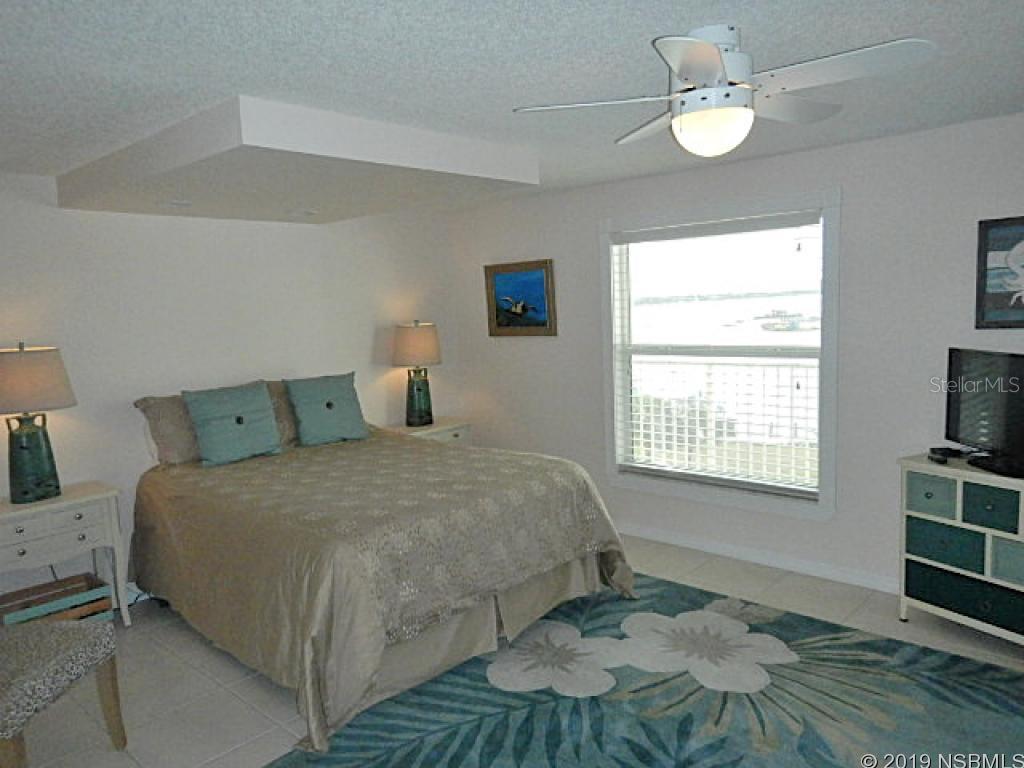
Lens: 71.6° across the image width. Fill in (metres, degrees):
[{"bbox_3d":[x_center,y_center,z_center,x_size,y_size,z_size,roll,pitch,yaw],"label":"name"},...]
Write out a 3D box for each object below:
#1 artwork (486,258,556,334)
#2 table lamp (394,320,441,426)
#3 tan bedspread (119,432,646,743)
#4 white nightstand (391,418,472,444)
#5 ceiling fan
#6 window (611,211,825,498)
[{"bbox_3d":[0.053,-0.623,5.265,0.655,0.540,0.030,3,9,41],"label":"artwork"},{"bbox_3d":[-0.721,-0.091,5.396,0.350,0.785,0.400,3,9,41],"label":"table lamp"},{"bbox_3d":[-0.798,0.840,3.993,2.120,0.730,1.730,3,9,41],"label":"tan bedspread"},{"bbox_3d":[-0.680,0.669,5.433,0.400,0.735,0.640,3,9,41],"label":"white nightstand"},{"bbox_3d":[0.594,-0.849,2.085,1.130,0.365,1.130,3,9,41],"label":"ceiling fan"},{"bbox_3d":[1.214,-0.173,4.376,1.345,1.600,0.120,3,9,41],"label":"window"}]

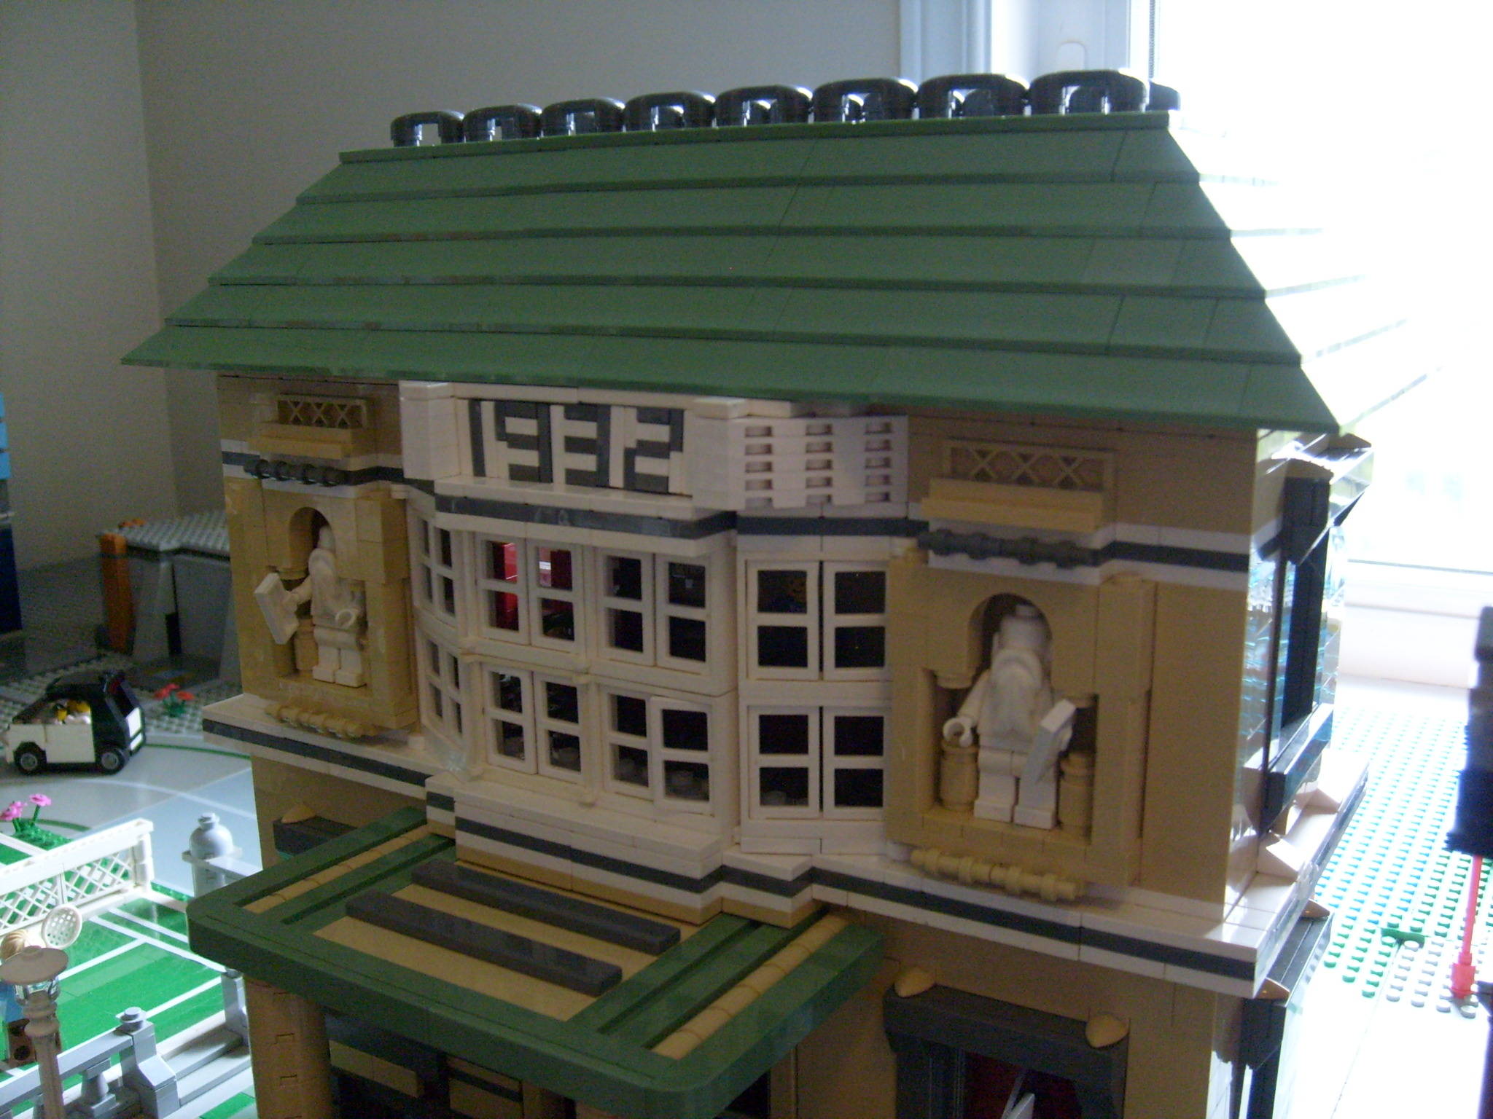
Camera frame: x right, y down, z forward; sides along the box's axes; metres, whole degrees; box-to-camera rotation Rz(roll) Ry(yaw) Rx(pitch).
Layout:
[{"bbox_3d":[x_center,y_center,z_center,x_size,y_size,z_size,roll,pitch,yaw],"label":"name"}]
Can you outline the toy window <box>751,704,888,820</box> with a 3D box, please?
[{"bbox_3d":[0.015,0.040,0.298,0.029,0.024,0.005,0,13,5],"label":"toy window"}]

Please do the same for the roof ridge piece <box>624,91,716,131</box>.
[{"bbox_3d":[-0.017,-0.100,0.337,0.024,0.010,0.008,7,15,30],"label":"roof ridge piece"}]

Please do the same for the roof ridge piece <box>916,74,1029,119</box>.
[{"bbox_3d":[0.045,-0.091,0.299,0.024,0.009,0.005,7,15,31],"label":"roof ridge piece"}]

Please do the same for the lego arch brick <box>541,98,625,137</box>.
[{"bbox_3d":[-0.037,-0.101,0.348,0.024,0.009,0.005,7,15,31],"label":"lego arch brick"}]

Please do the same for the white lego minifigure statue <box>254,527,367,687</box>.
[{"bbox_3d":[-0.107,0.012,0.382,0.030,0.041,0.019,7,15,31],"label":"white lego minifigure statue"}]

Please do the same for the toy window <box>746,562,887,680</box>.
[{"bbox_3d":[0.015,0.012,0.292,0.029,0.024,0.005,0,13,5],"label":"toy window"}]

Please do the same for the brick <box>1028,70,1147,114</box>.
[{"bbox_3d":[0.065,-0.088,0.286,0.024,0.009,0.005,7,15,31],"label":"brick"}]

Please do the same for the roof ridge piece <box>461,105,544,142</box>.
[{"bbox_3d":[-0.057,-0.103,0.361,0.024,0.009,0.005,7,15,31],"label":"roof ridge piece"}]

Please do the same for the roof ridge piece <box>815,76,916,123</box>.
[{"bbox_3d":[0.025,-0.095,0.313,0.024,0.010,0.008,7,15,30],"label":"roof ridge piece"}]

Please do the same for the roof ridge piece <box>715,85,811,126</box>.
[{"bbox_3d":[0.004,-0.097,0.325,0.024,0.010,0.008,7,15,30],"label":"roof ridge piece"}]

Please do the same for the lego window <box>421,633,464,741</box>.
[{"bbox_3d":[-0.070,0.031,0.364,0.007,0.028,0.032,-9,15,-31],"label":"lego window"}]

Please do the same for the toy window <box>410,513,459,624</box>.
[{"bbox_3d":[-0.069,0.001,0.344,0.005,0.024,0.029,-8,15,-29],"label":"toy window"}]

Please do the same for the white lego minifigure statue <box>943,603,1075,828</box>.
[{"bbox_3d":[0.052,0.030,0.288,0.027,0.043,0.018,7,15,31],"label":"white lego minifigure statue"}]

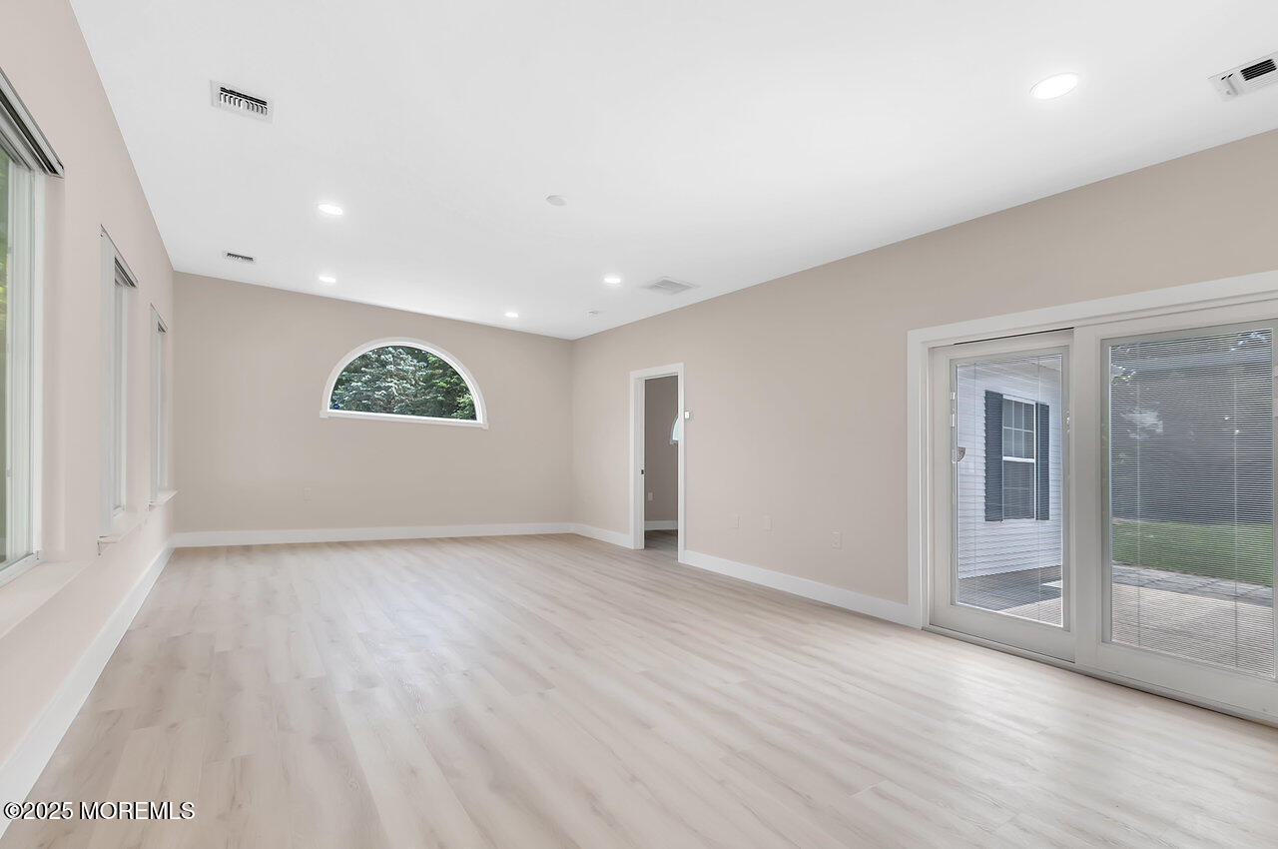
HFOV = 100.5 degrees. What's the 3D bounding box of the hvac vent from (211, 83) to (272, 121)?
[{"bbox_3d":[-1.920,-1.556,2.570,0.240,0.030,0.230,2,-2,-37],"label":"hvac vent"}]

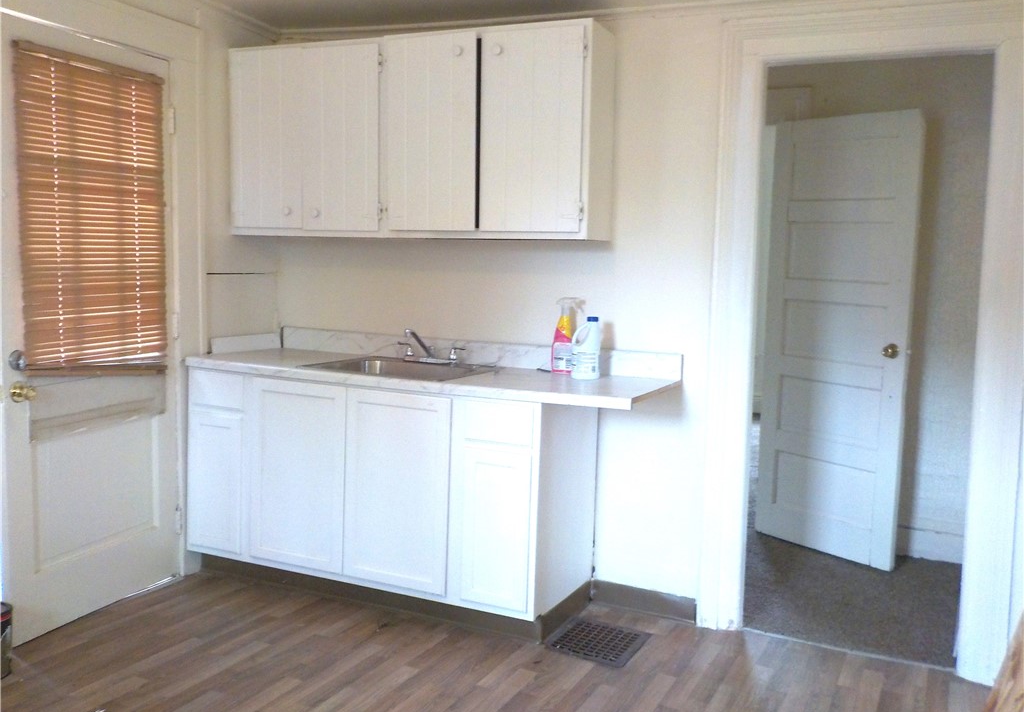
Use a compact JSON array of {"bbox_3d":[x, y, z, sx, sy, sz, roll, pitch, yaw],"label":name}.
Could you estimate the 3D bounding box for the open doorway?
[{"bbox_3d":[1.224,0.022,3.111,0.706,2.036,0.126,4,6,25],"label":"open doorway"}]

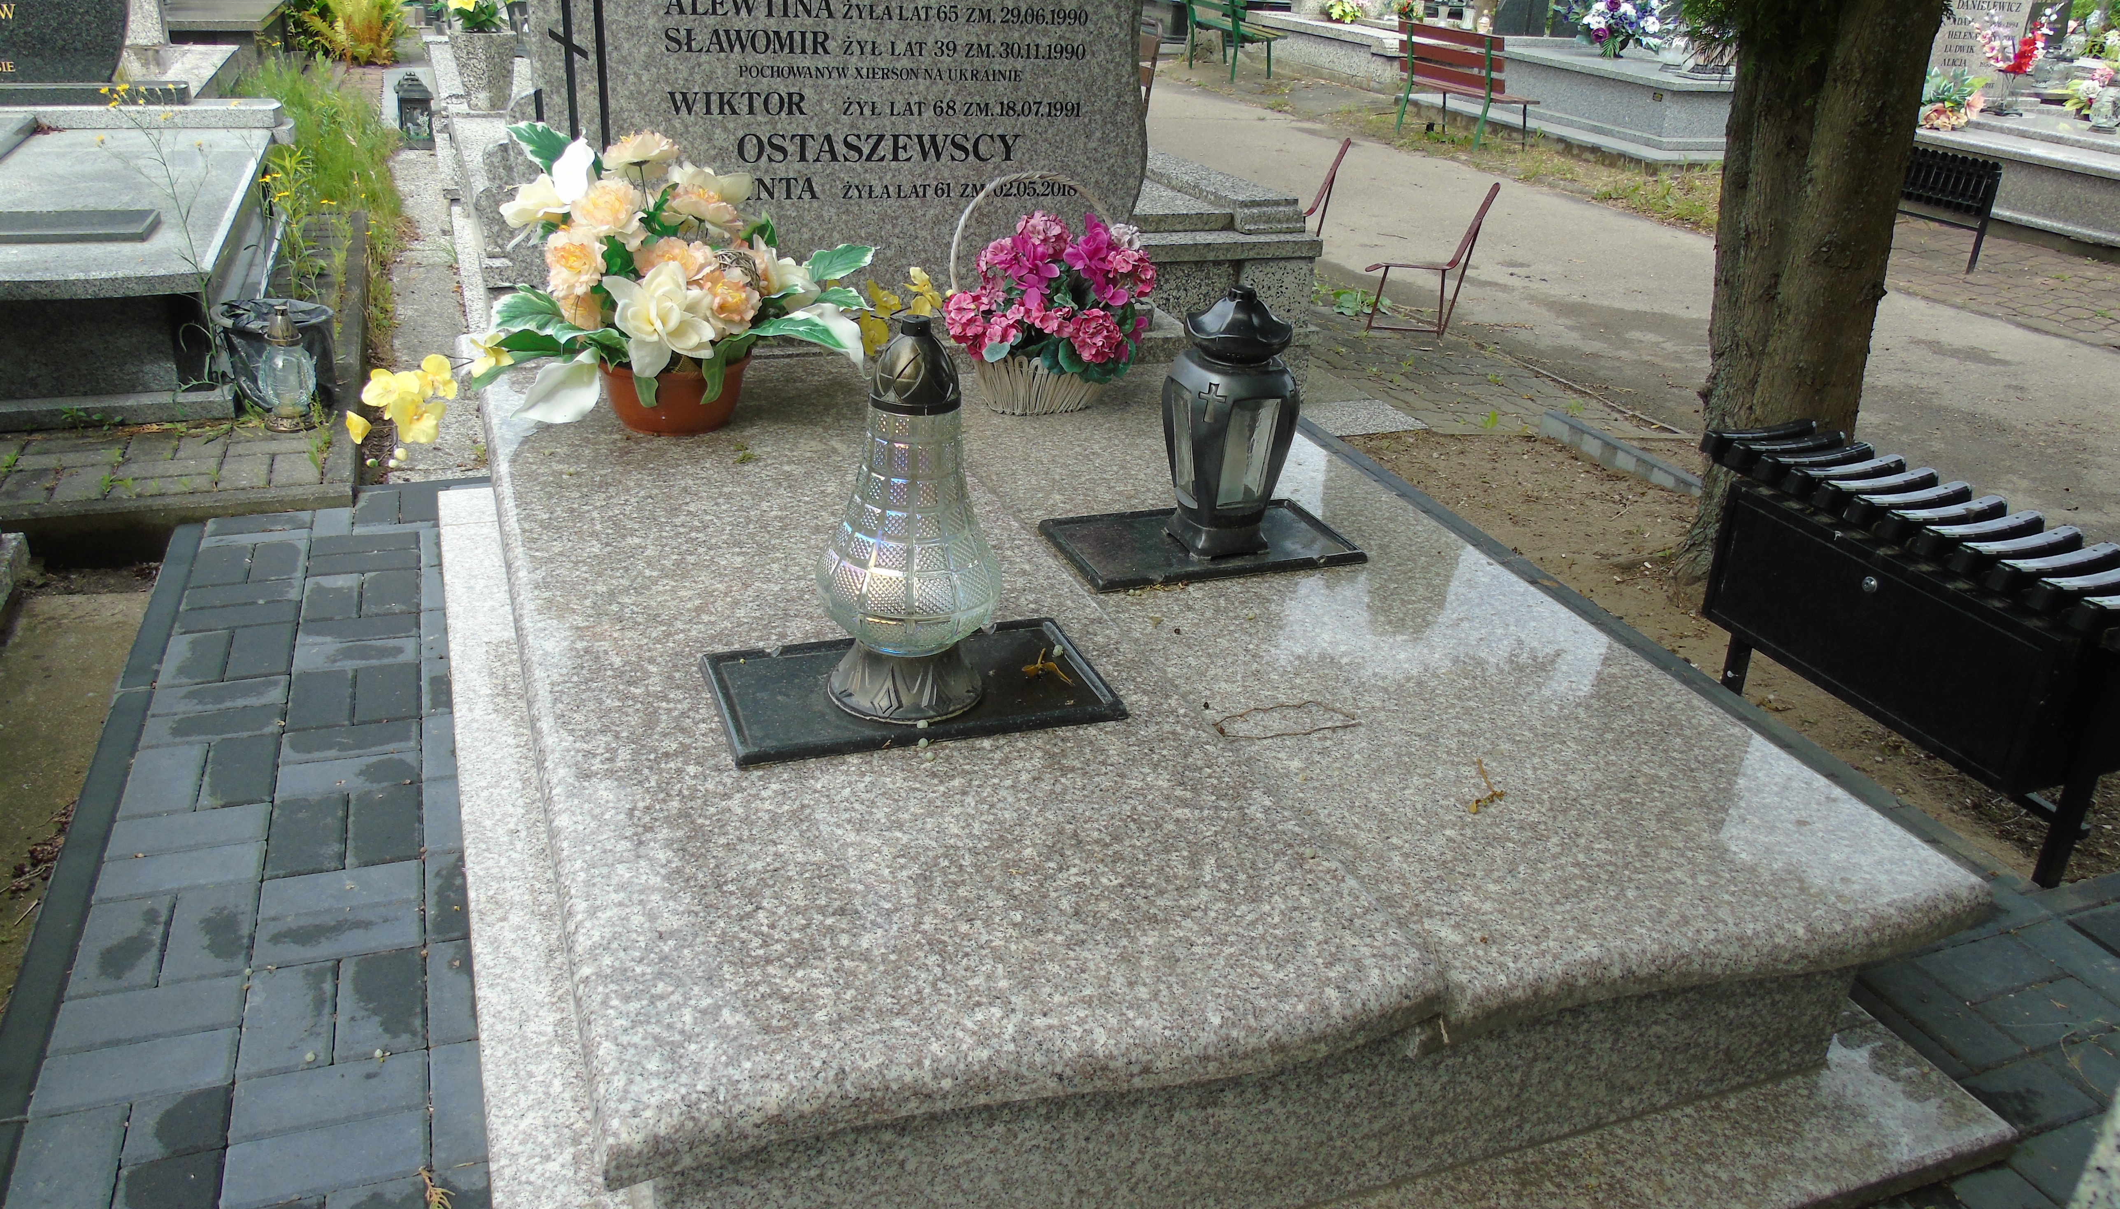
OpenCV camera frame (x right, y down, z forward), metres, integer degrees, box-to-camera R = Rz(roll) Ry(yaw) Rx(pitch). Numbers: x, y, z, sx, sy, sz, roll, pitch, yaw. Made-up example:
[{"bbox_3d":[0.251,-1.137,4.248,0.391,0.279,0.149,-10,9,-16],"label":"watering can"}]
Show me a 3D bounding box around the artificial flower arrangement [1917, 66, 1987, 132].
[{"bbox_3d":[5.862,-3.338,10.100,0.480,0.420,0.420,-6,27,-20],"label":"artificial flower arrangement"}]

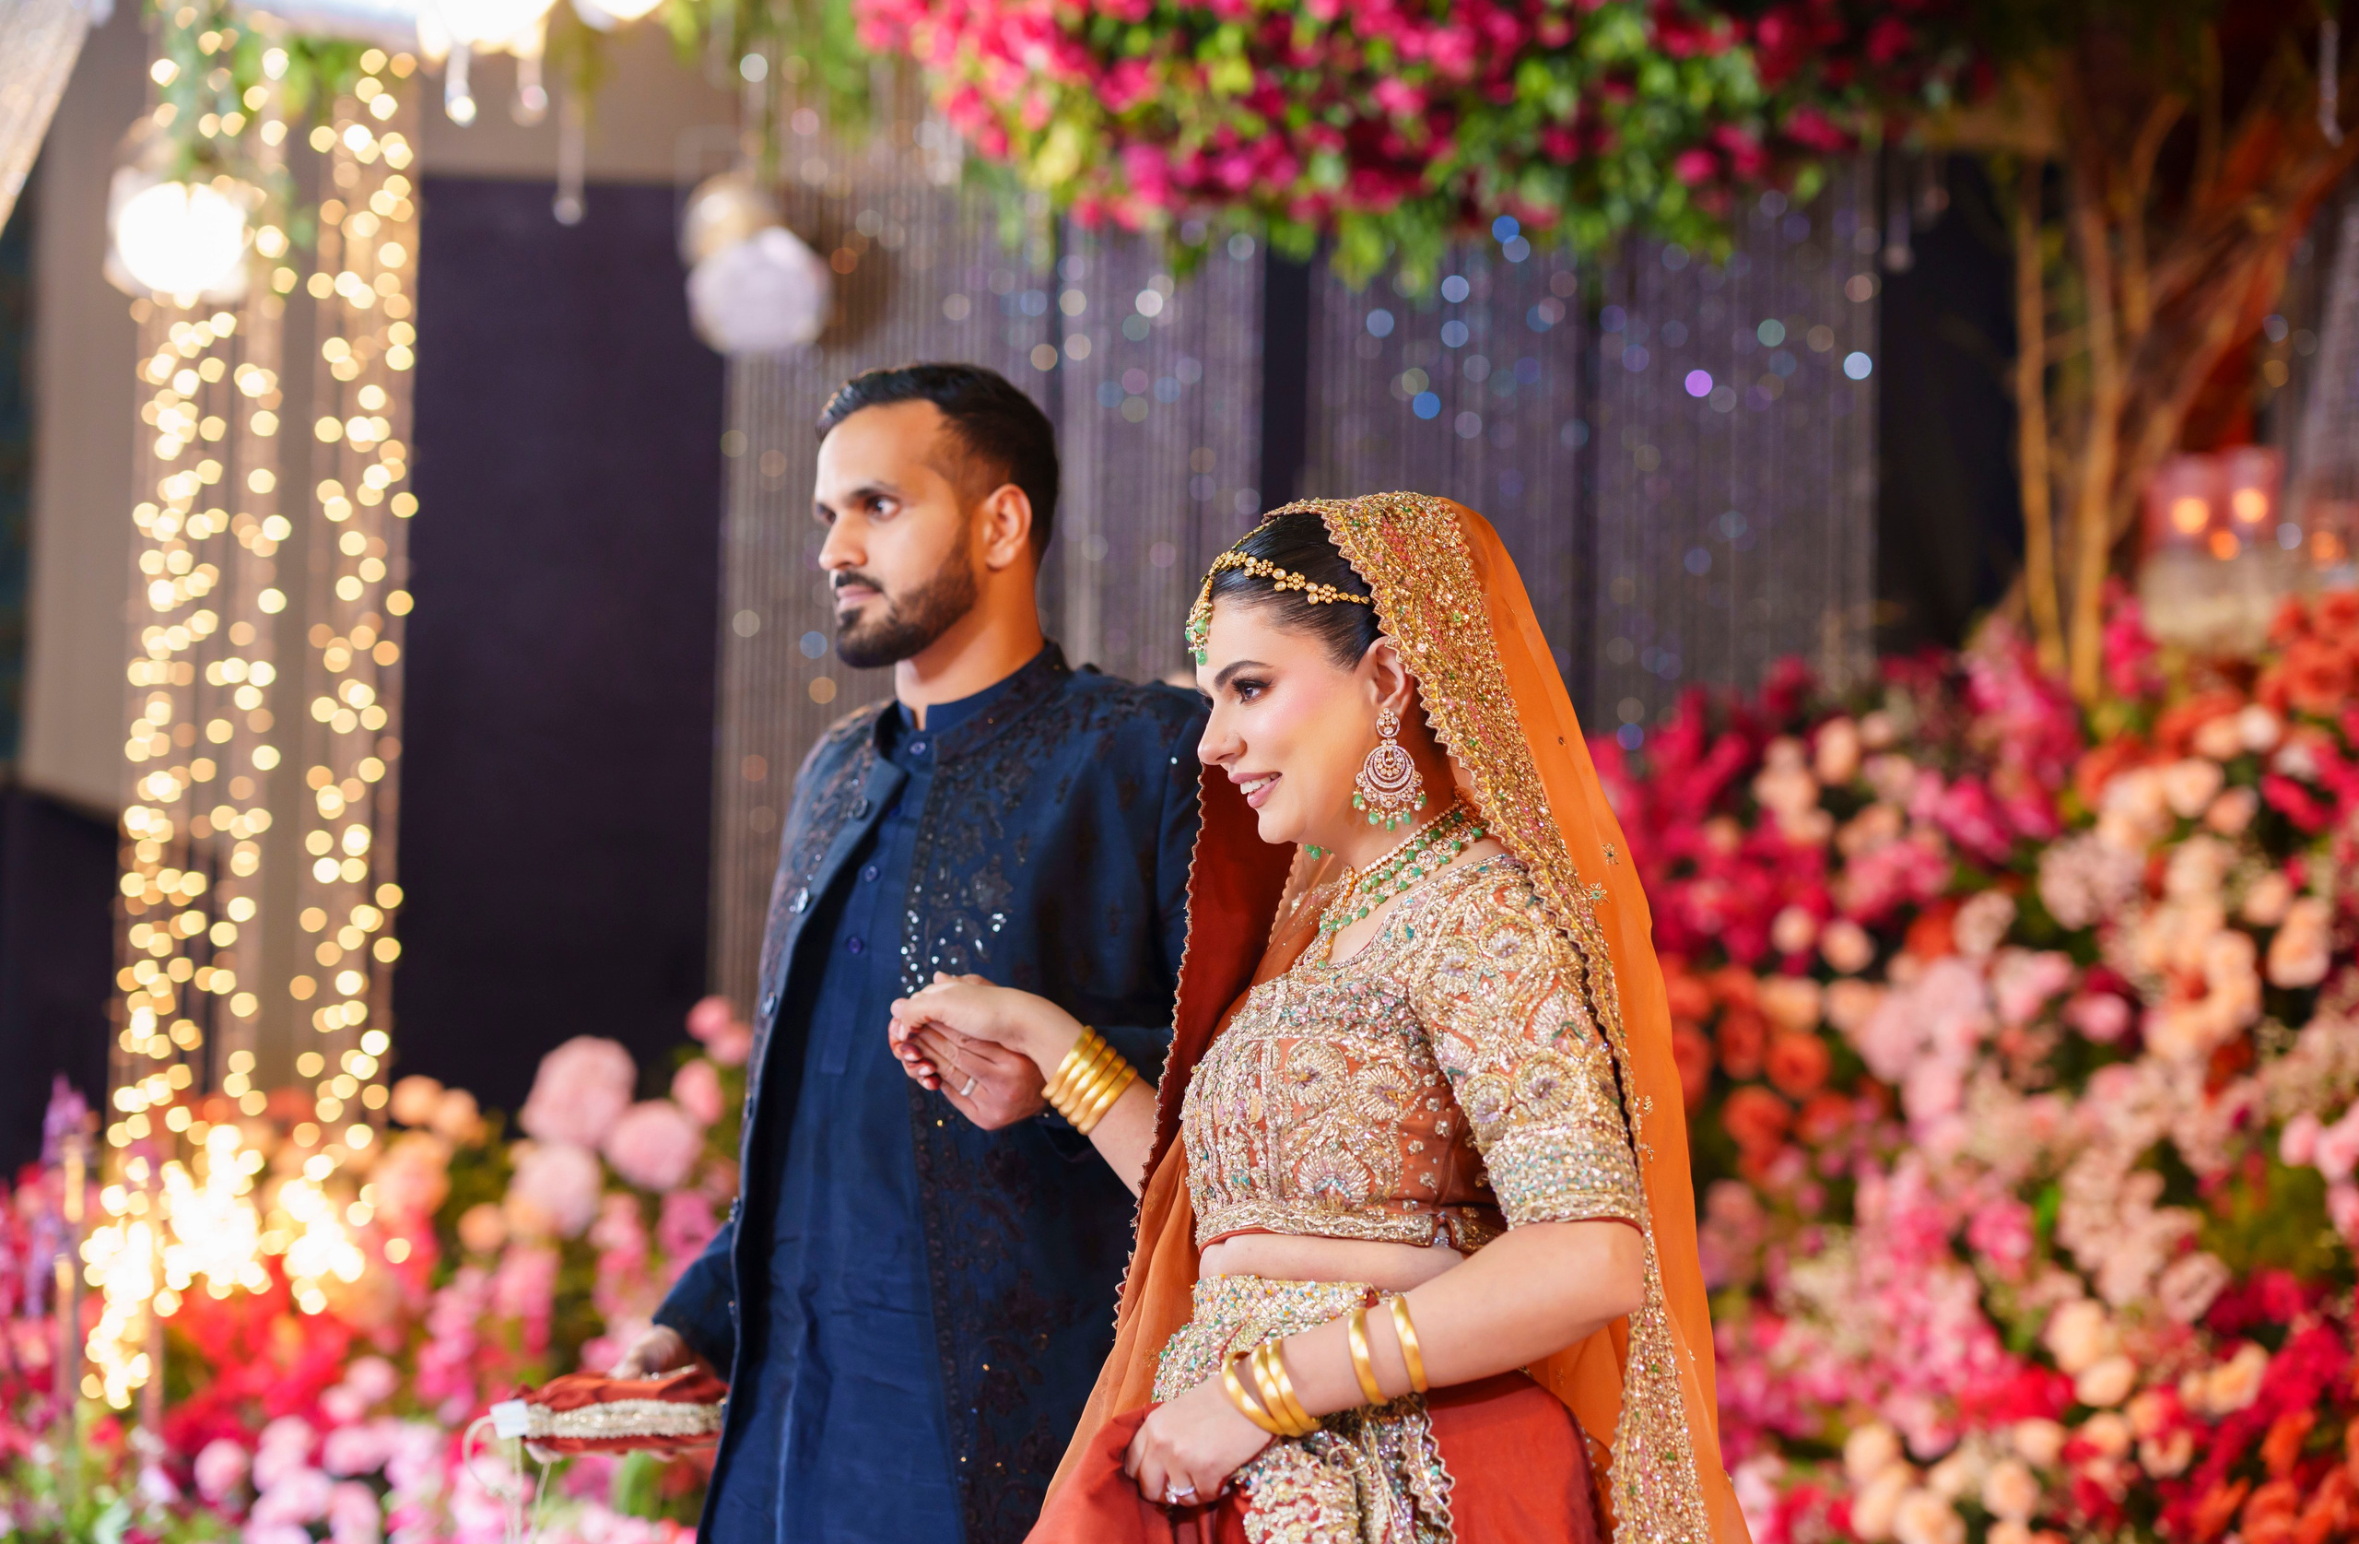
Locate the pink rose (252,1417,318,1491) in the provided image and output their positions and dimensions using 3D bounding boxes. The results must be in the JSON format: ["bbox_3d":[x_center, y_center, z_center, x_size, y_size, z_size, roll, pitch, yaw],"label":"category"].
[{"bbox_3d":[-0.988,0.752,6.150,0.073,0.083,0.066,1,-5,0],"label":"pink rose"}]

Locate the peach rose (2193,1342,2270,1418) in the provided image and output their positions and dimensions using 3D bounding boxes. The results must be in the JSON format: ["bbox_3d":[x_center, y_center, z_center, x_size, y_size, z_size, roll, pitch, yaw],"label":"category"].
[{"bbox_3d":[1.038,0.598,5.500,0.071,0.072,0.063,-1,-7,16],"label":"peach rose"}]

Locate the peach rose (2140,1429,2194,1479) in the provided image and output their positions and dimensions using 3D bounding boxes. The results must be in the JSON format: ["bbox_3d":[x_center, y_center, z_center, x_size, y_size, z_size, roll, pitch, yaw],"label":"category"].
[{"bbox_3d":[0.975,0.671,5.500,0.053,0.051,0.046,-1,-7,15],"label":"peach rose"}]

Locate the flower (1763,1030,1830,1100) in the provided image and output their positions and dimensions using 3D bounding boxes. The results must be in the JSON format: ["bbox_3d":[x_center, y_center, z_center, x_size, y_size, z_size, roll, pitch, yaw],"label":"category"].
[{"bbox_3d":[0.660,0.311,5.950,0.067,0.075,0.064,1,-3,12],"label":"flower"}]

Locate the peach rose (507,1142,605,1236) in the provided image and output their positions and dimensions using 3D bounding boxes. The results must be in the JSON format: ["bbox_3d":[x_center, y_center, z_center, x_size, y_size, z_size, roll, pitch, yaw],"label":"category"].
[{"bbox_3d":[-0.713,0.476,6.350,0.114,0.109,0.098,1,-5,0],"label":"peach rose"}]

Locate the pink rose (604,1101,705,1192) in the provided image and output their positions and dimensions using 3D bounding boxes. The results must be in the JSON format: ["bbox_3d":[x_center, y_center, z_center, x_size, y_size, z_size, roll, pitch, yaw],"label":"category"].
[{"bbox_3d":[-0.603,0.427,6.380,0.118,0.105,0.095,1,-5,0],"label":"pink rose"}]

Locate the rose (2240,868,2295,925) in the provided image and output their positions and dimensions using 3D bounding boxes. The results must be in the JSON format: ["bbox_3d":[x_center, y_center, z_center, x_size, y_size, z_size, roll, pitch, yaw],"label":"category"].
[{"bbox_3d":[1.169,0.135,5.980,0.059,0.061,0.053,0,-6,15],"label":"rose"}]

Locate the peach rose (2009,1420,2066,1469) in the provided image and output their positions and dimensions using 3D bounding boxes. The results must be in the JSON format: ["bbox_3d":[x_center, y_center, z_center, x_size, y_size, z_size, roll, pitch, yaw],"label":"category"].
[{"bbox_3d":[0.855,0.670,5.550,0.053,0.048,0.045,0,-3,14],"label":"peach rose"}]

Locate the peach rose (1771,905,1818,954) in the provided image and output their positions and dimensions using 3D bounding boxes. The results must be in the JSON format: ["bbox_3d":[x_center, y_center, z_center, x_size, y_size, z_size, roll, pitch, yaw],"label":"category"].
[{"bbox_3d":[0.662,0.171,6.000,0.050,0.052,0.045,0,-3,17],"label":"peach rose"}]

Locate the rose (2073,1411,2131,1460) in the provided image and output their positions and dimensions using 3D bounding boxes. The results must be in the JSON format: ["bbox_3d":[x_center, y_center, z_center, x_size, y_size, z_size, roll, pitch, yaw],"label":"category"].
[{"bbox_3d":[0.911,0.656,5.500,0.057,0.051,0.047,-1,-7,15],"label":"rose"}]

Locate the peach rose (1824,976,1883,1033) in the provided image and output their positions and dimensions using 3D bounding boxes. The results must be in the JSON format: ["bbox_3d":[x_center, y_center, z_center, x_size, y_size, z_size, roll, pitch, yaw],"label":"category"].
[{"bbox_3d":[0.752,0.259,6.200,0.066,0.061,0.055,0,-5,10],"label":"peach rose"}]

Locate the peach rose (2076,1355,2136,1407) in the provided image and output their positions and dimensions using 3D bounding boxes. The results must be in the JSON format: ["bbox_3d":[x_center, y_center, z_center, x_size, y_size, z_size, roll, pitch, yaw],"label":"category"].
[{"bbox_3d":[0.925,0.607,5.550,0.061,0.050,0.049,1,-3,4],"label":"peach rose"}]

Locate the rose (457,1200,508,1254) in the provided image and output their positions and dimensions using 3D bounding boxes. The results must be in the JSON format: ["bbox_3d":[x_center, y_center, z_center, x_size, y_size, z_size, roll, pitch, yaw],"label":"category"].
[{"bbox_3d":[-0.788,0.514,6.300,0.056,0.060,0.051,1,-5,0],"label":"rose"}]

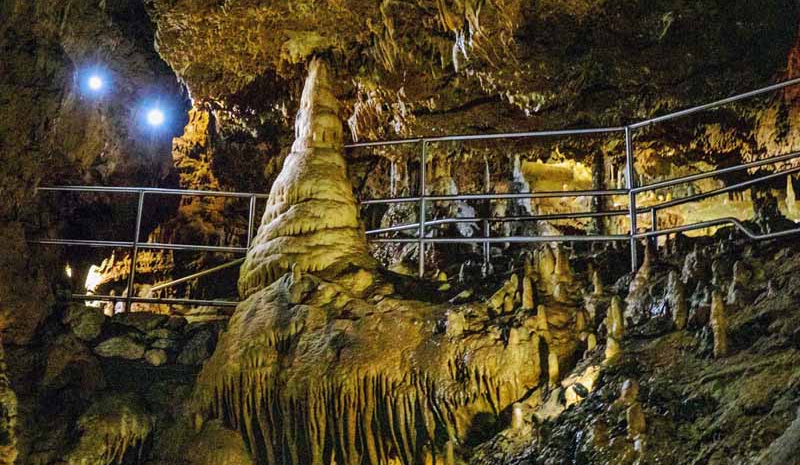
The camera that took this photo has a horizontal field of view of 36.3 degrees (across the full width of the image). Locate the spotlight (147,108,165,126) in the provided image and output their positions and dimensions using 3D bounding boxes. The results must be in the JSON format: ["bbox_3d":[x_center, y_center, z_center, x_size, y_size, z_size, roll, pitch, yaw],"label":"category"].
[{"bbox_3d":[-2.241,-1.054,11.200,0.160,0.160,0.160,7,-10,-12],"label":"spotlight"}]

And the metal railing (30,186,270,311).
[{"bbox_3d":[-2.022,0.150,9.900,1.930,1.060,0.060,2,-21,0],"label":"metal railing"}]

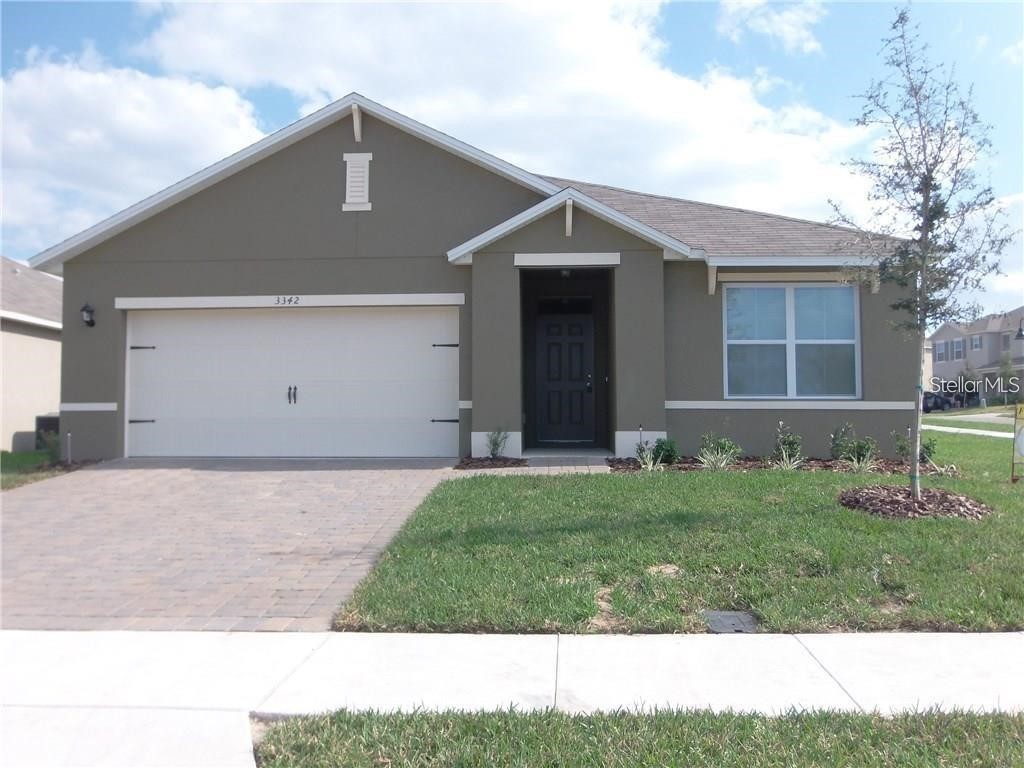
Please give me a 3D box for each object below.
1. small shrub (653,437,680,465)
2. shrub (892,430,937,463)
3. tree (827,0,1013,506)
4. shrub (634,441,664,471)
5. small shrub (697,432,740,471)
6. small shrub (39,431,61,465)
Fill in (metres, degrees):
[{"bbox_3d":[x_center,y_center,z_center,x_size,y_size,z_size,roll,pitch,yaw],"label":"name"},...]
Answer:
[{"bbox_3d":[2.049,0.870,10.200,0.371,0.347,0.370,0,-2,3],"label":"small shrub"},{"bbox_3d":[5.338,0.815,10.200,0.584,0.396,0.500,0,-2,3],"label":"shrub"},{"bbox_3d":[4.419,-1.403,8.300,1.921,5.299,1.850,0,-2,3],"label":"tree"},{"bbox_3d":[1.779,0.925,9.950,0.388,0.388,0.380,0,-2,3],"label":"shrub"},{"bbox_3d":[2.685,0.862,10.000,0.572,0.464,0.520,0,-2,3],"label":"small shrub"},{"bbox_3d":[-6.705,0.908,11.150,0.319,0.468,0.340,0,-2,3],"label":"small shrub"}]

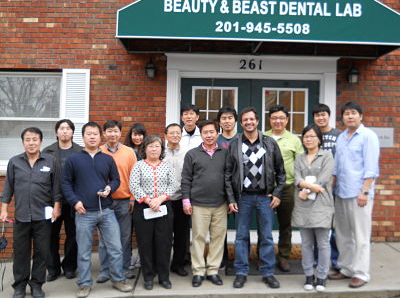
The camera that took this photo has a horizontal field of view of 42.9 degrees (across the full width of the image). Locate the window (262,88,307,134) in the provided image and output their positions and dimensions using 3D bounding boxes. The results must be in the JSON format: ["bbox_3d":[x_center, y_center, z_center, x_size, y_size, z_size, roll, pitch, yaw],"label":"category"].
[{"bbox_3d":[1.119,-0.485,6.670,0.600,0.640,0.050,1,-1,0],"label":"window"}]

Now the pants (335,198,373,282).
[{"bbox_3d":[1.492,0.860,4.940,0.360,0.840,0.270,1,-1,30],"label":"pants"}]

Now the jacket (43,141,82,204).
[{"bbox_3d":[-1.460,0.286,5.480,0.530,0.720,0.300,1,-1,-6],"label":"jacket"}]

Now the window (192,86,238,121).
[{"bbox_3d":[0.206,-0.502,6.670,0.600,0.640,0.050,1,-1,0],"label":"window"}]

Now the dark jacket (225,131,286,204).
[{"bbox_3d":[0.543,0.181,4.970,0.600,0.700,0.330,1,-1,3],"label":"dark jacket"}]

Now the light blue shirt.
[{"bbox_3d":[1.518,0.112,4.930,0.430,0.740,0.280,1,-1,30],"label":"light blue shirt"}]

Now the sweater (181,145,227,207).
[{"bbox_3d":[0.064,0.271,5.000,0.500,0.610,0.300,1,-1,0],"label":"sweater"}]

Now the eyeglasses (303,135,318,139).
[{"bbox_3d":[1.050,-0.107,4.820,0.140,0.042,0.120,1,-1,12],"label":"eyeglasses"}]

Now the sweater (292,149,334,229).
[{"bbox_3d":[1.089,0.389,4.880,0.410,0.780,0.300,1,-1,12],"label":"sweater"}]

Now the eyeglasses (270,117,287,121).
[{"bbox_3d":[0.831,-0.315,5.380,0.145,0.043,0.120,1,-1,5],"label":"eyeglasses"}]

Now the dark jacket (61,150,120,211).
[{"bbox_3d":[-1.070,0.308,4.970,0.570,0.610,0.320,1,-1,-8],"label":"dark jacket"}]

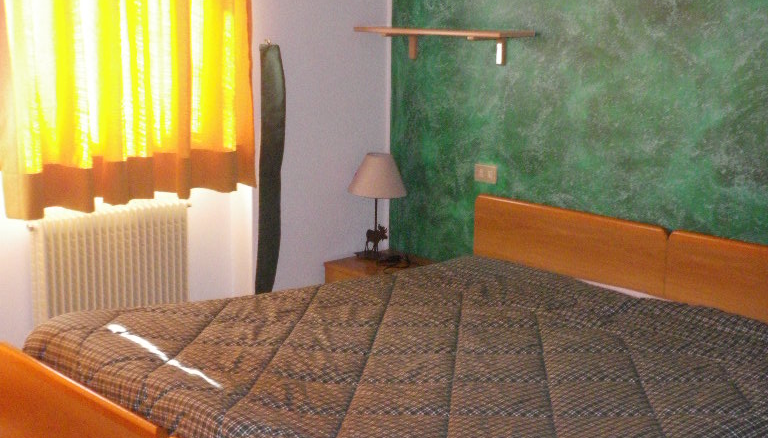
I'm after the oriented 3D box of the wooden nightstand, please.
[{"bbox_3d":[0.043,0.400,4.534,0.380,0.400,0.460,-10,15,-42],"label":"wooden nightstand"}]

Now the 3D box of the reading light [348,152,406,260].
[{"bbox_3d":[-0.031,-0.047,4.522,0.258,0.480,0.258,1,11,0],"label":"reading light"}]

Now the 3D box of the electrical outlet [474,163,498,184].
[{"bbox_3d":[0.424,-0.183,4.285,0.012,0.075,0.120,-10,15,-42],"label":"electrical outlet"}]

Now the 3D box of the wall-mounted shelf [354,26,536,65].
[{"bbox_3d":[0.232,-0.713,4.252,0.200,0.130,0.820,-10,15,-42],"label":"wall-mounted shelf"}]

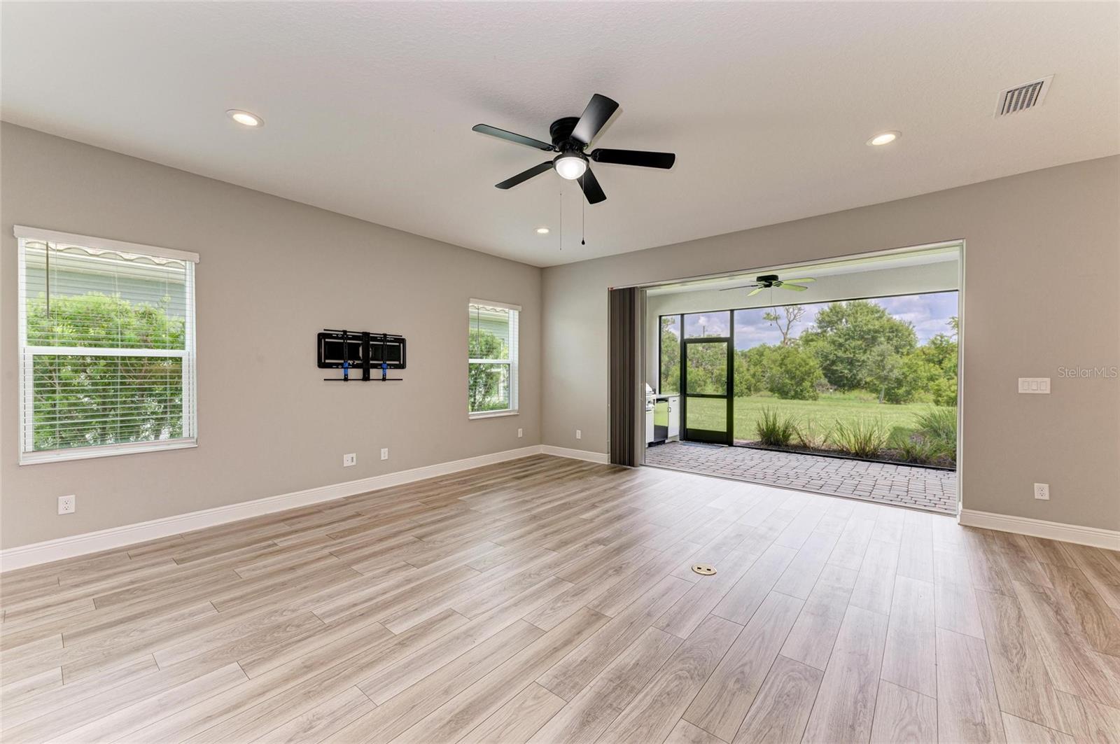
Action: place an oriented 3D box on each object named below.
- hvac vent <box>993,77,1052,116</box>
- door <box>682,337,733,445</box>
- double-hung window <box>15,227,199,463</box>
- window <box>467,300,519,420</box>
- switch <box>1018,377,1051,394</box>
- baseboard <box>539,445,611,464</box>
[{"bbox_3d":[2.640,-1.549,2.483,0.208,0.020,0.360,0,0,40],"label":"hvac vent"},{"bbox_3d":[2.826,0.361,8.368,0.942,2.020,0.050,0,0,40],"label":"door"},{"bbox_3d":[-3.207,-0.178,3.154,0.075,1.525,0.920,0,0,40],"label":"double-hung window"},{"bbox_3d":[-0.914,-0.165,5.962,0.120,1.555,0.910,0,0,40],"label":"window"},{"bbox_3d":[3.687,0.108,3.379,0.166,0.120,0.014,0,0,40],"label":"switch"},{"bbox_3d":[0.190,1.192,6.280,1.216,0.135,0.016,0,0,40],"label":"baseboard"}]

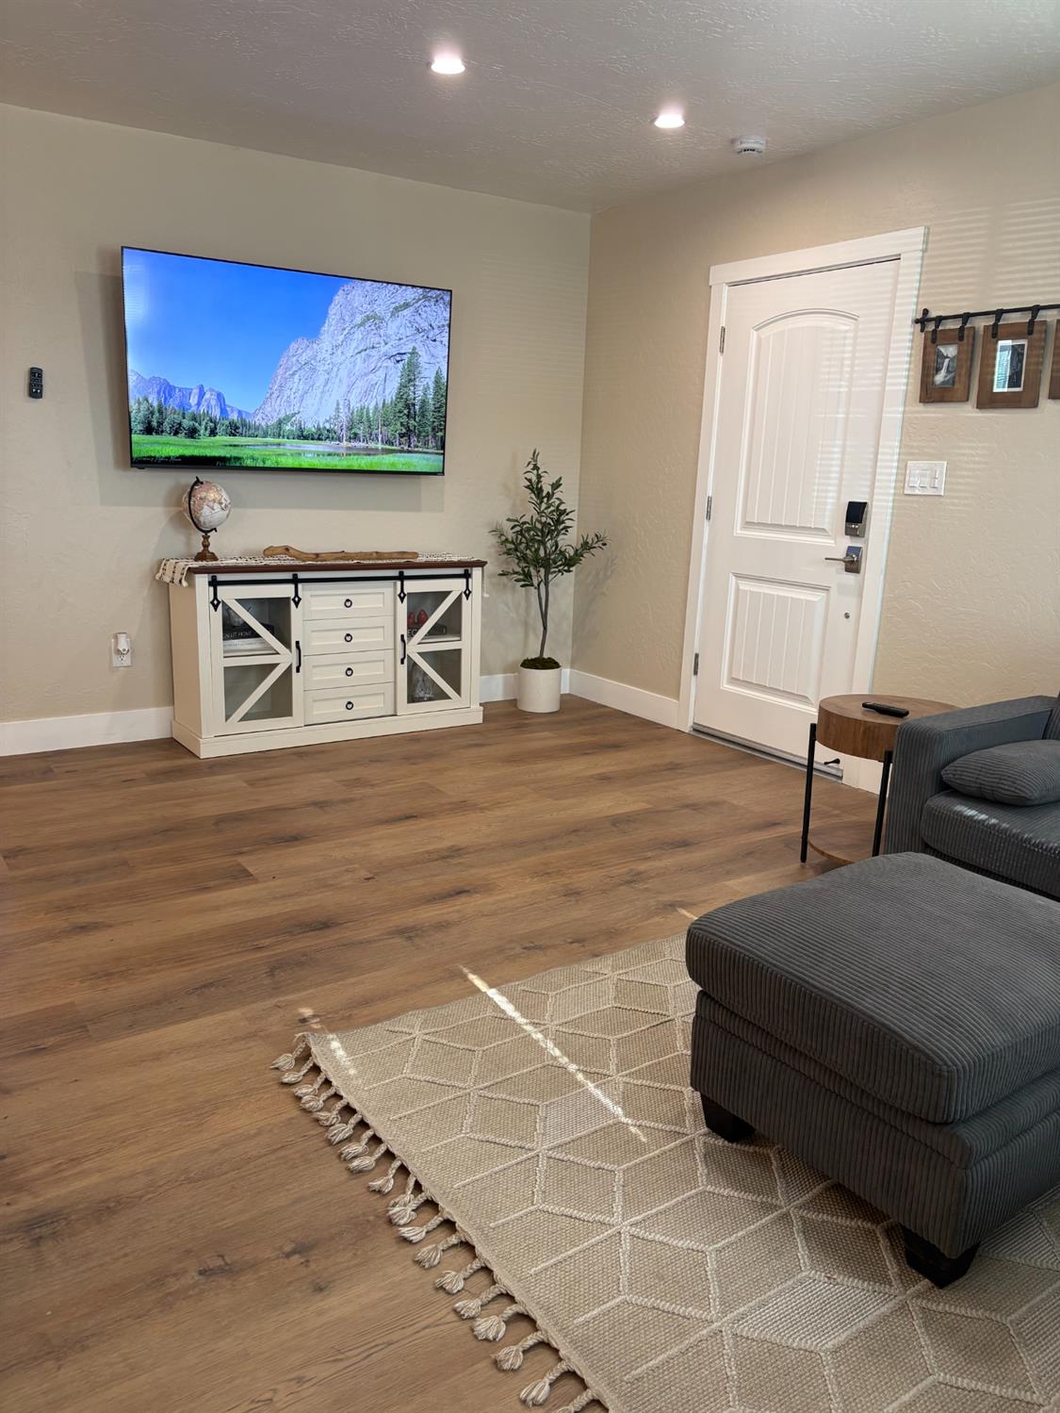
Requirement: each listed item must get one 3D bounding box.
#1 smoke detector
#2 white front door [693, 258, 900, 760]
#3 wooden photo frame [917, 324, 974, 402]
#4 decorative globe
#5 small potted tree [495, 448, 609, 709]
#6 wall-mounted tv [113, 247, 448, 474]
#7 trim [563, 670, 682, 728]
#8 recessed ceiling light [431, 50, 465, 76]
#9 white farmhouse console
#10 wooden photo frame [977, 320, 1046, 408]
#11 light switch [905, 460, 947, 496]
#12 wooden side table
[{"bbox_3d":[0.827,-2.101,3.978,0.118,0.042,0.118,2,13,0],"label":"smoke detector"},{"bbox_3d":[1.071,-0.771,4.431,0.045,1.930,0.904,-7,16,-33],"label":"white front door"},{"bbox_3d":[1.449,-1.179,3.677,0.020,0.240,0.200,-7,16,-33],"label":"wooden photo frame"},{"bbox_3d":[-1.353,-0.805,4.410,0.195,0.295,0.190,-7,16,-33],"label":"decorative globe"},{"bbox_3d":[0.092,-0.614,5.309,0.500,1.287,0.460,2,13,0],"label":"small potted tree"},{"bbox_3d":[-1.001,-1.444,4.603,1.448,0.832,0.060,-7,16,-33],"label":"wall-mounted tv"},{"bbox_3d":[0.474,-0.041,5.438,0.015,0.141,0.920,-7,16,-33],"label":"trim"},{"bbox_3d":[-0.256,-2.001,3.326,0.115,0.025,0.115,2,13,0],"label":"recessed ceiling light"},{"bbox_3d":[-0.884,-0.269,4.799,1.385,0.785,0.380,-7,16,-33],"label":"white farmhouse console"},{"bbox_3d":[1.583,-1.115,3.481,0.020,0.267,0.221,-7,16,-33],"label":"wooden photo frame"},{"bbox_3d":[1.424,-0.820,3.820,0.012,0.117,0.163,-7,16,-33],"label":"light switch"},{"bbox_3d":[1.142,0.265,3.420,0.470,0.520,0.470,-7,16,-33],"label":"wooden side table"}]

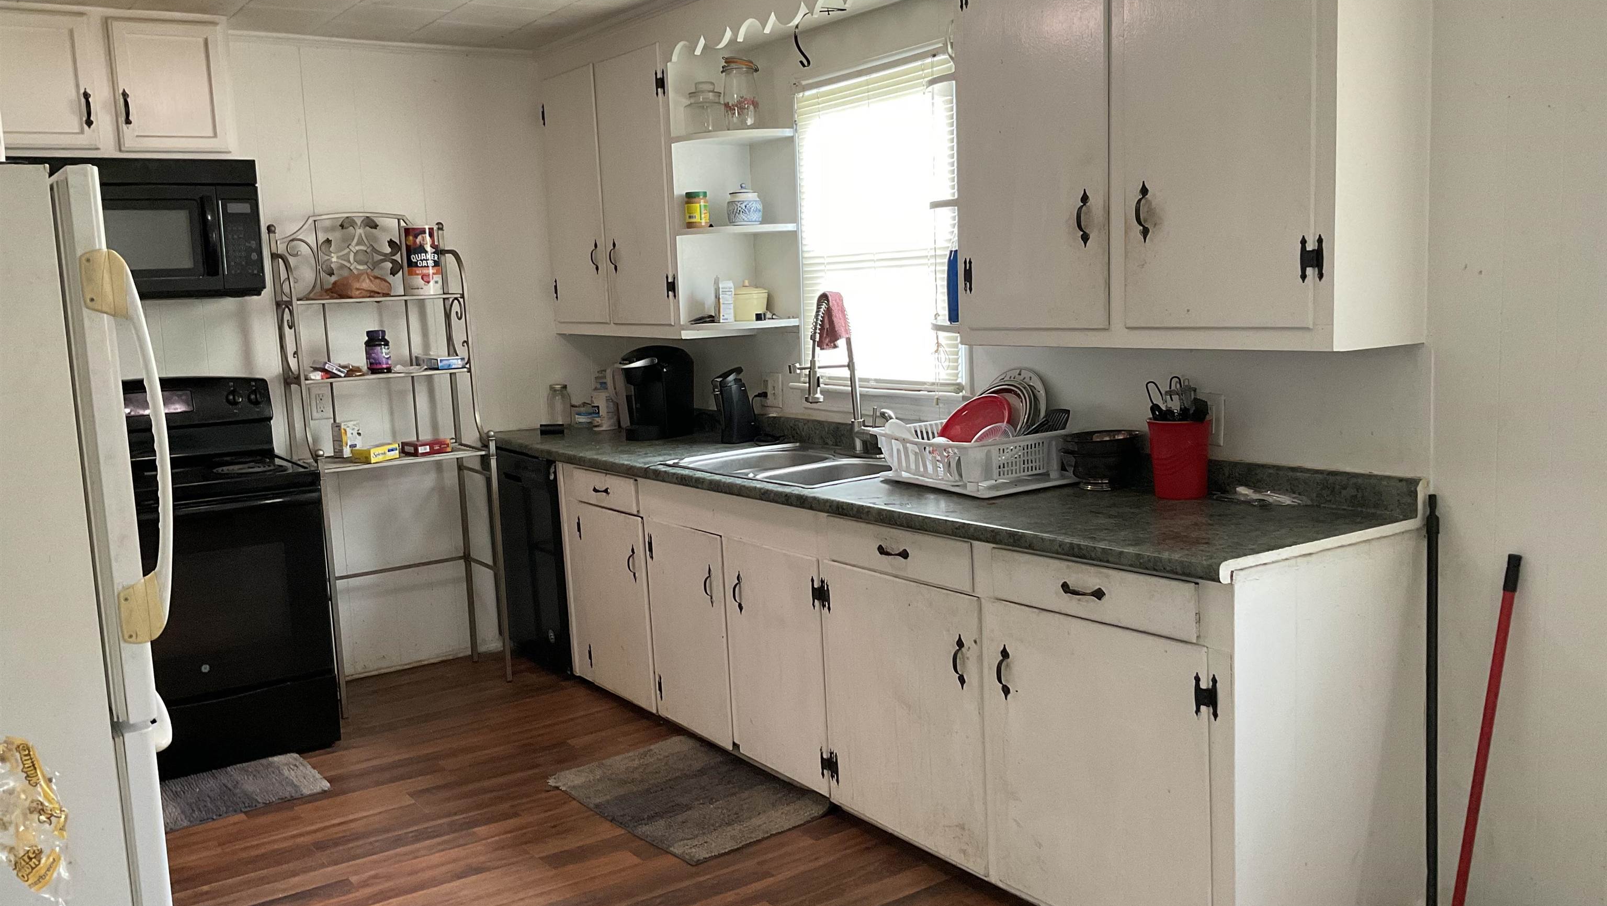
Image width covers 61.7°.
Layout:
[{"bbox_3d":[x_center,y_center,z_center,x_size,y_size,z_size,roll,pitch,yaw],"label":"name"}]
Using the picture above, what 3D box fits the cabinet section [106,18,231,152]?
[{"bbox_3d":[-2.170,-1.222,4.566,0.354,0.428,0.305,-7,8,-34],"label":"cabinet section"}]

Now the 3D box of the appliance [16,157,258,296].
[{"bbox_3d":[-2.181,-0.702,4.321,0.760,0.439,0.388,-8,9,-35],"label":"appliance"}]

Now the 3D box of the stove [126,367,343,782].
[{"bbox_3d":[-1.966,0.384,4.239,0.760,1.171,0.674,-8,9,-35],"label":"stove"}]

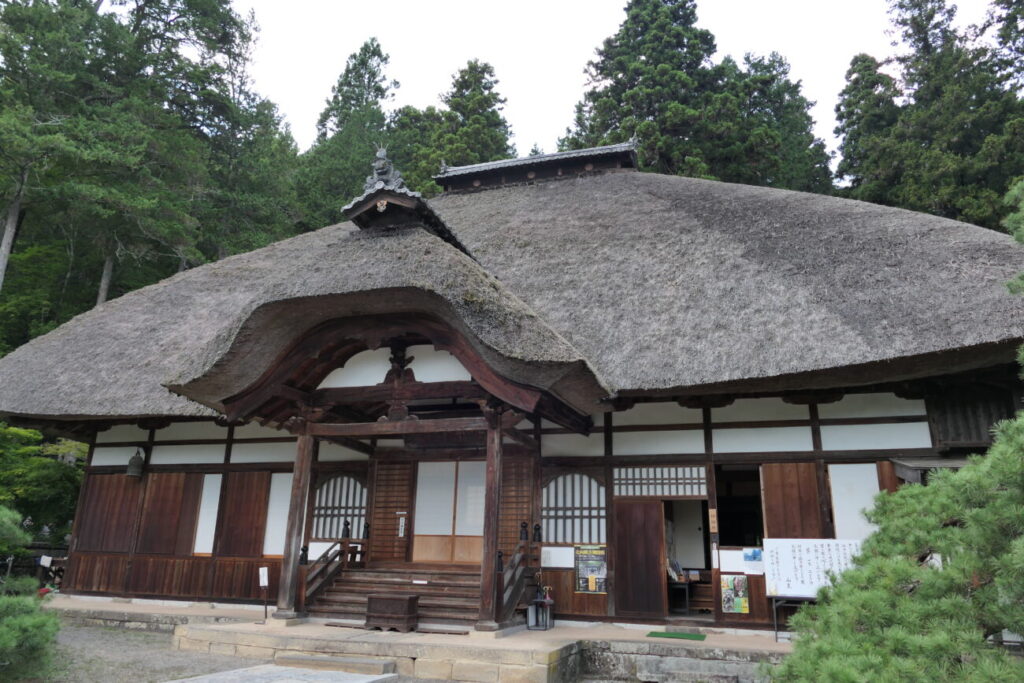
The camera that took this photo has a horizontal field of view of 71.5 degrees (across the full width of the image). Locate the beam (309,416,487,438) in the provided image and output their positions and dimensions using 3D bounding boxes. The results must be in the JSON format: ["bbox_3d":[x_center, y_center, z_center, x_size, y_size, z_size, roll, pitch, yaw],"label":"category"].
[{"bbox_3d":[-1.982,1.473,12.165,3.400,0.200,0.170,-4,-17,17],"label":"beam"}]

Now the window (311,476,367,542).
[{"bbox_3d":[-3.443,3.384,14.547,1.250,1.280,0.080,-4,-17,17],"label":"window"}]

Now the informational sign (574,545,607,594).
[{"bbox_3d":[1.419,4.119,12.852,0.590,0.840,0.020,-4,-18,18],"label":"informational sign"}]

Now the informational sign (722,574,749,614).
[{"bbox_3d":[3.767,4.264,12.004,0.415,0.600,0.015,-4,-18,18],"label":"informational sign"}]

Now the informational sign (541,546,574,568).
[{"bbox_3d":[0.831,3.921,12.898,0.610,0.360,0.020,-4,-17,17],"label":"informational sign"}]

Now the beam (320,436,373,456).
[{"bbox_3d":[-3.270,1.978,13.858,0.150,0.220,2.300,-4,-18,18],"label":"beam"}]

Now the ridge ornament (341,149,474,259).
[{"bbox_3d":[-1.830,-2.235,13.317,1.480,1.500,2.700,-4,-17,17],"label":"ridge ornament"}]

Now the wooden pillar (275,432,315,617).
[{"bbox_3d":[-3.735,3.090,12.285,0.210,3.020,0.210,-4,-17,17],"label":"wooden pillar"}]

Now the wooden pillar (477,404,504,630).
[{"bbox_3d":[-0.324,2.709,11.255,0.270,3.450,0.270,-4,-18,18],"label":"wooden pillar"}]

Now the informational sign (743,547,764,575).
[{"bbox_3d":[4.095,3.735,12.057,0.310,0.420,0.015,-4,-18,18],"label":"informational sign"}]

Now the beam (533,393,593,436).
[{"bbox_3d":[0.886,1.227,11.677,0.180,0.330,2.631,-6,-16,22],"label":"beam"}]

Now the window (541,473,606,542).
[{"bbox_3d":[1.150,3.109,13.293,1.240,1.290,0.100,-4,-18,18],"label":"window"}]

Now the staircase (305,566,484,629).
[{"bbox_3d":[-1.703,4.404,12.354,3.500,0.780,1.350,-4,-18,18],"label":"staircase"}]

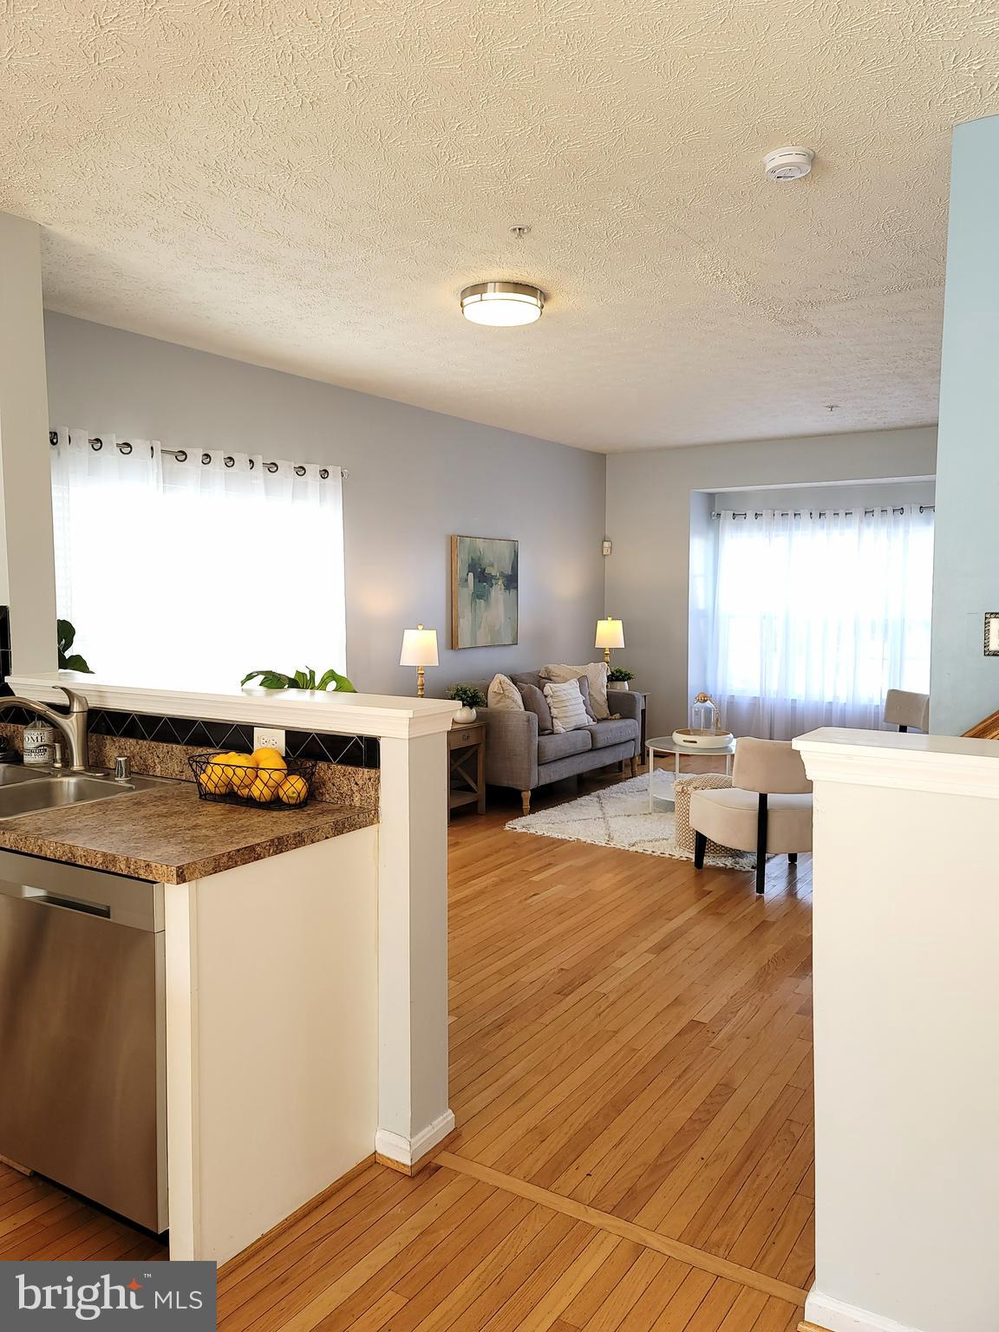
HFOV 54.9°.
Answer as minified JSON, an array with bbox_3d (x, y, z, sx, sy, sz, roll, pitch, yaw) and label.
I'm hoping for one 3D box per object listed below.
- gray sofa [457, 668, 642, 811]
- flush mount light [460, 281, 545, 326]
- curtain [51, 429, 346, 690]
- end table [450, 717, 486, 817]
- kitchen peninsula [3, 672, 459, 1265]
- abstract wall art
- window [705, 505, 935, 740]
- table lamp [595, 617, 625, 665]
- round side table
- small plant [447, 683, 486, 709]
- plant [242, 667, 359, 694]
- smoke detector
[{"bbox_3d":[0.355,0.504,7.292,0.790,0.850,1.750,3,5,33],"label":"gray sofa"},{"bbox_3d":[0.010,-1.530,4.089,0.355,0.086,0.355,0,4,0],"label":"flush mount light"},{"bbox_3d":[-1.466,-0.038,5.060,0.120,2.140,2.000,3,5,33],"label":"curtain"},{"bbox_3d":[-0.391,0.691,6.388,0.480,0.620,0.480,3,5,33],"label":"end table"},{"bbox_3d":[-1.037,0.683,2.731,1.770,1.200,0.820,3,5,33],"label":"kitchen peninsula"},{"bbox_3d":[-0.094,-0.547,7.212,0.055,0.810,0.800,3,5,33],"label":"abstract wall art"},{"bbox_3d":[2.830,-0.333,8.300,2.050,2.020,0.150,3,5,33],"label":"window"},{"bbox_3d":[0.943,-0.090,8.233,0.255,0.655,0.255,3,5,33],"label":"table lamp"},{"bbox_3d":[1.370,0.753,6.467,0.770,0.465,0.770,0,4,0],"label":"round side table"},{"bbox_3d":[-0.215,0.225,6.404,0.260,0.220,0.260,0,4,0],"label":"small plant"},{"bbox_3d":[-0.648,0.197,3.169,0.450,0.420,0.400,3,5,33],"label":"plant"},{"bbox_3d":[0.839,-1.452,2.791,0.138,0.042,0.138,0,4,0],"label":"smoke detector"}]

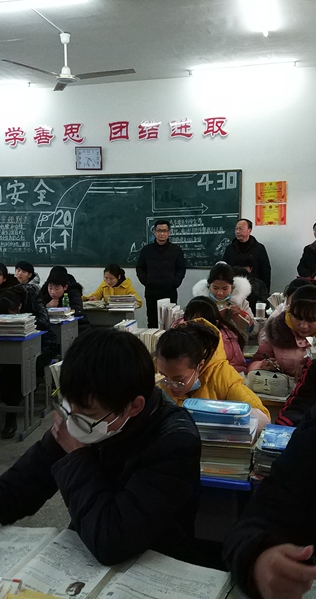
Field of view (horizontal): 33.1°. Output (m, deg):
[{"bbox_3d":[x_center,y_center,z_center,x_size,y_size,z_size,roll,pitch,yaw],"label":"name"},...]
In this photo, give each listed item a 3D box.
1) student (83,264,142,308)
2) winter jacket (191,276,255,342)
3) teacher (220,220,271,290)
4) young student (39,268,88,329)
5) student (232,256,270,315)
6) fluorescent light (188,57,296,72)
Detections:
[{"bbox_3d":[-0.506,0.200,6.357,0.680,1.210,0.620,2,6,19],"label":"student"},{"bbox_3d":[0.503,0.202,4.155,0.530,0.740,0.450,2,7,14],"label":"winter jacket"},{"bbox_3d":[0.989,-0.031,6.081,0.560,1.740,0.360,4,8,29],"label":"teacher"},{"bbox_3d":[-0.941,0.299,5.420,0.560,1.200,0.630,2,6,14],"label":"young student"},{"bbox_3d":[0.882,0.298,5.110,0.500,1.320,0.650,2,7,14],"label":"student"},{"bbox_3d":[0.951,-2.643,6.034,1.220,0.070,0.070,2,7,14],"label":"fluorescent light"}]

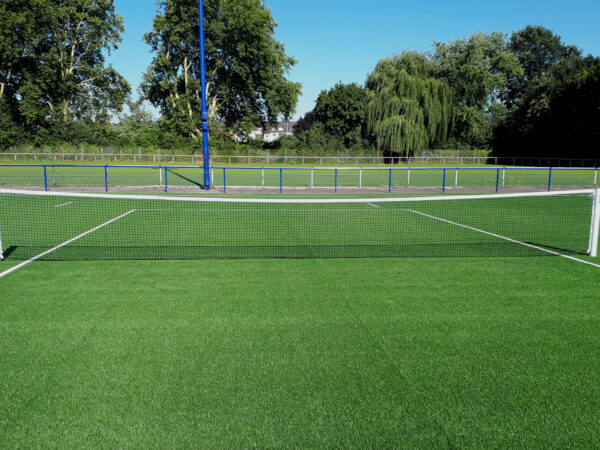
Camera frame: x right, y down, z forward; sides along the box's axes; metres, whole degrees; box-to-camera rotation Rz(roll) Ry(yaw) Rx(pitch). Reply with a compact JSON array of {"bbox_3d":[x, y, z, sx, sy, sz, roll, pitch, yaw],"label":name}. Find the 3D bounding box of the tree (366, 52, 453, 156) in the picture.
[{"bbox_3d":[16.650,-17.510,71.240,13.080,16.780,13.000,0,8,0],"label":"tree"}]

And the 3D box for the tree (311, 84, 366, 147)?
[{"bbox_3d":[7.260,-16.450,76.440,10.440,13.210,10.500,0,8,0],"label":"tree"}]

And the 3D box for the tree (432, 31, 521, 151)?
[{"bbox_3d":[28.980,-20.950,77.820,15.950,21.720,15.500,0,8,0],"label":"tree"}]

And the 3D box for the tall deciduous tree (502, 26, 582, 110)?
[{"bbox_3d":[40.910,-21.410,77.750,14.600,22.650,14.500,0,8,0],"label":"tall deciduous tree"}]

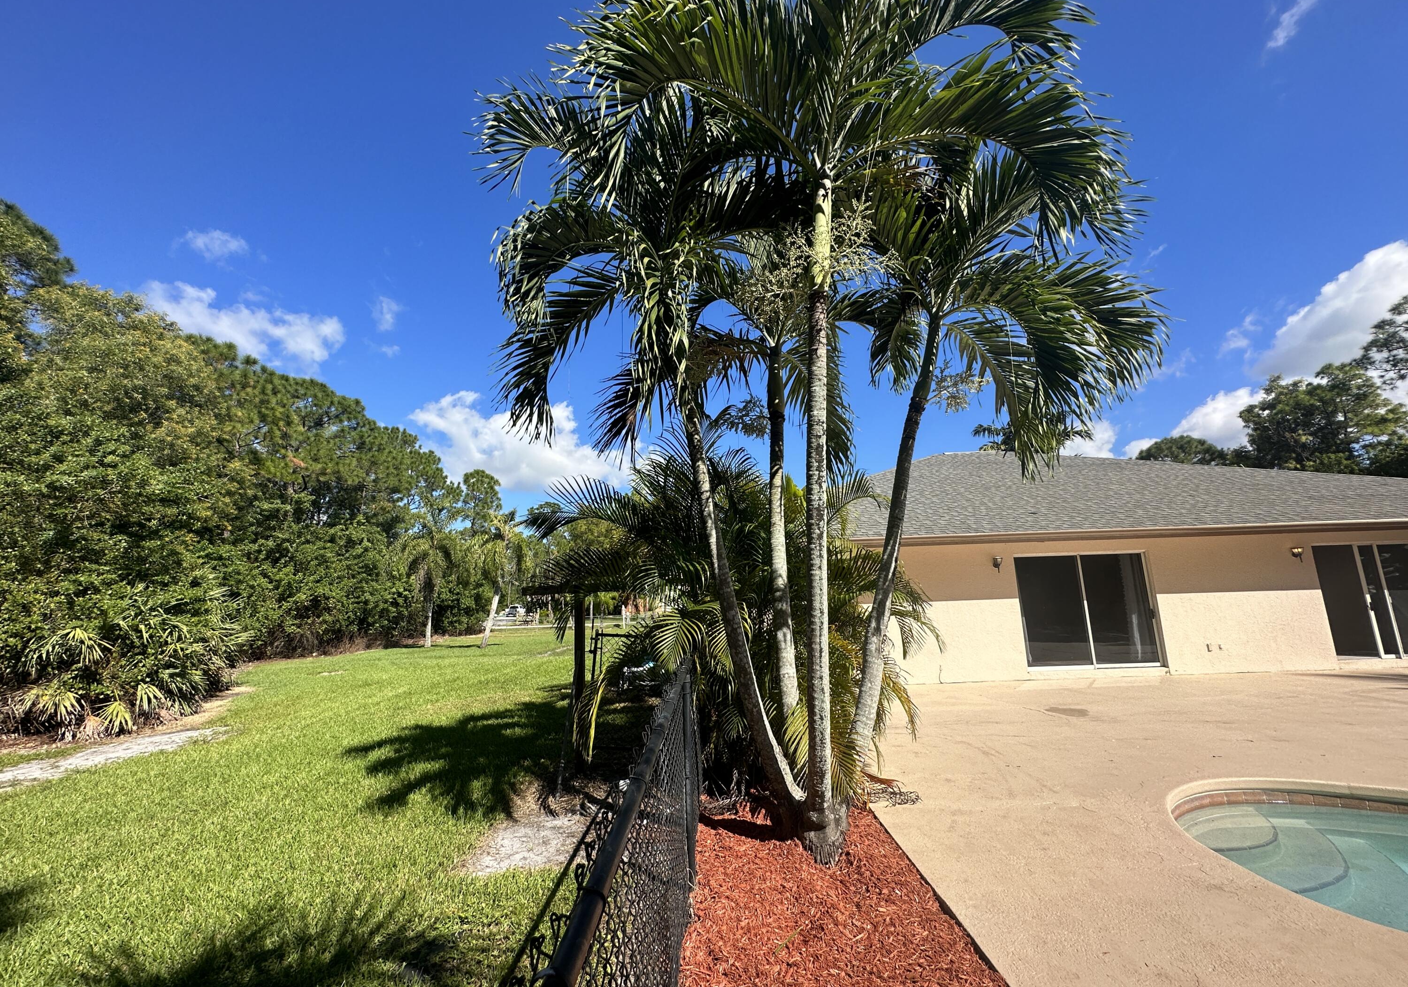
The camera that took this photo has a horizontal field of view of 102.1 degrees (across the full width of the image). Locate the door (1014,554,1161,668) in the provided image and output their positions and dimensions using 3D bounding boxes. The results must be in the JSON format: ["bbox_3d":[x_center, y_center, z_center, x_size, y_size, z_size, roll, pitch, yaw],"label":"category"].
[{"bbox_3d":[6.877,2.097,10.240,2.420,2.030,0.130,-2,-11,0],"label":"door"}]

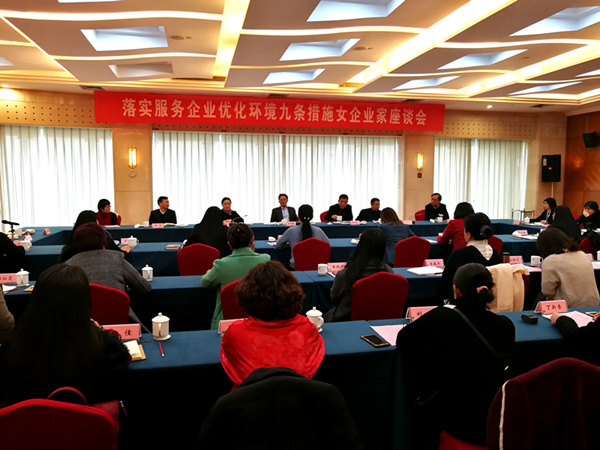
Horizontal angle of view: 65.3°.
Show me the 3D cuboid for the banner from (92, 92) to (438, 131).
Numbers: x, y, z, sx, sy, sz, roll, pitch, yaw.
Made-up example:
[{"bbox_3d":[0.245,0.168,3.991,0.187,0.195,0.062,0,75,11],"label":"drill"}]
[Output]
[{"bbox_3d":[-0.371,-2.547,10.677,8.042,0.648,0.030,-1,6,-12],"label":"banner"}]

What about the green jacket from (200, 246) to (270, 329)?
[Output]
[{"bbox_3d":[-0.454,0.453,3.350,0.500,0.640,0.500,-1,5,-12],"label":"green jacket"}]

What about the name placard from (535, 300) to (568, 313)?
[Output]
[{"bbox_3d":[1.588,0.503,2.943,0.192,0.084,0.065,-1,5,-12],"label":"name placard"}]

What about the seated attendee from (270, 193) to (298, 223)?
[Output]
[{"bbox_3d":[-0.266,0.052,9.020,0.540,1.295,0.800,-1,6,-12],"label":"seated attendee"}]

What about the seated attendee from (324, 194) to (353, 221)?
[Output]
[{"bbox_3d":[0.801,0.047,9.202,0.560,1.275,0.750,-1,6,-12],"label":"seated attendee"}]

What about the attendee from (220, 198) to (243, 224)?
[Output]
[{"bbox_3d":[-1.274,0.110,8.752,0.550,1.228,0.750,-1,6,-14],"label":"attendee"}]

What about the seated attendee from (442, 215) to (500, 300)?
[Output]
[{"bbox_3d":[1.379,0.569,3.802,0.530,1.300,0.750,-1,5,-15],"label":"seated attendee"}]

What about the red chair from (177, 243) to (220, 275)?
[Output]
[{"bbox_3d":[-1.065,0.633,4.982,0.450,0.950,0.570,-1,5,-12],"label":"red chair"}]

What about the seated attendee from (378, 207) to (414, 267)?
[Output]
[{"bbox_3d":[1.196,0.396,5.810,0.520,1.225,0.780,-1,6,-12],"label":"seated attendee"}]

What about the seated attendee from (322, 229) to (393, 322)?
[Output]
[{"bbox_3d":[0.453,0.625,3.595,0.520,1.220,0.750,-1,5,-12],"label":"seated attendee"}]

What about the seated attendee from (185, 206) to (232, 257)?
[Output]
[{"bbox_3d":[-1.003,0.439,5.296,0.560,1.280,0.780,-1,5,-12],"label":"seated attendee"}]

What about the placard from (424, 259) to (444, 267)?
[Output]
[{"bbox_3d":[1.299,0.362,4.519,0.192,0.084,0.065,-1,5,-10],"label":"placard"}]

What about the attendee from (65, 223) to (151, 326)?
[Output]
[{"bbox_3d":[-1.338,0.614,3.278,0.600,1.261,0.800,-1,6,-12],"label":"attendee"}]

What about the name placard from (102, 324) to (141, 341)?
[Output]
[{"bbox_3d":[-0.921,0.543,2.418,0.192,0.084,0.065,0,5,-5],"label":"name placard"}]

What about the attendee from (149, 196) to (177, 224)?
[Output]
[{"bbox_3d":[-2.477,0.121,8.490,0.540,1.252,0.750,-1,6,-14],"label":"attendee"}]

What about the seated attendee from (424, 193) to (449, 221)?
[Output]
[{"bbox_3d":[2.917,0.000,9.662,0.540,1.289,0.750,-1,5,-7],"label":"seated attendee"}]

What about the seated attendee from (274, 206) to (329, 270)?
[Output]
[{"bbox_3d":[0.040,0.416,5.531,0.580,1.290,0.780,-1,5,-12],"label":"seated attendee"}]

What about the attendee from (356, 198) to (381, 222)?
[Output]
[{"bbox_3d":[1.366,0.073,9.328,0.560,1.200,0.750,-2,6,-20],"label":"attendee"}]

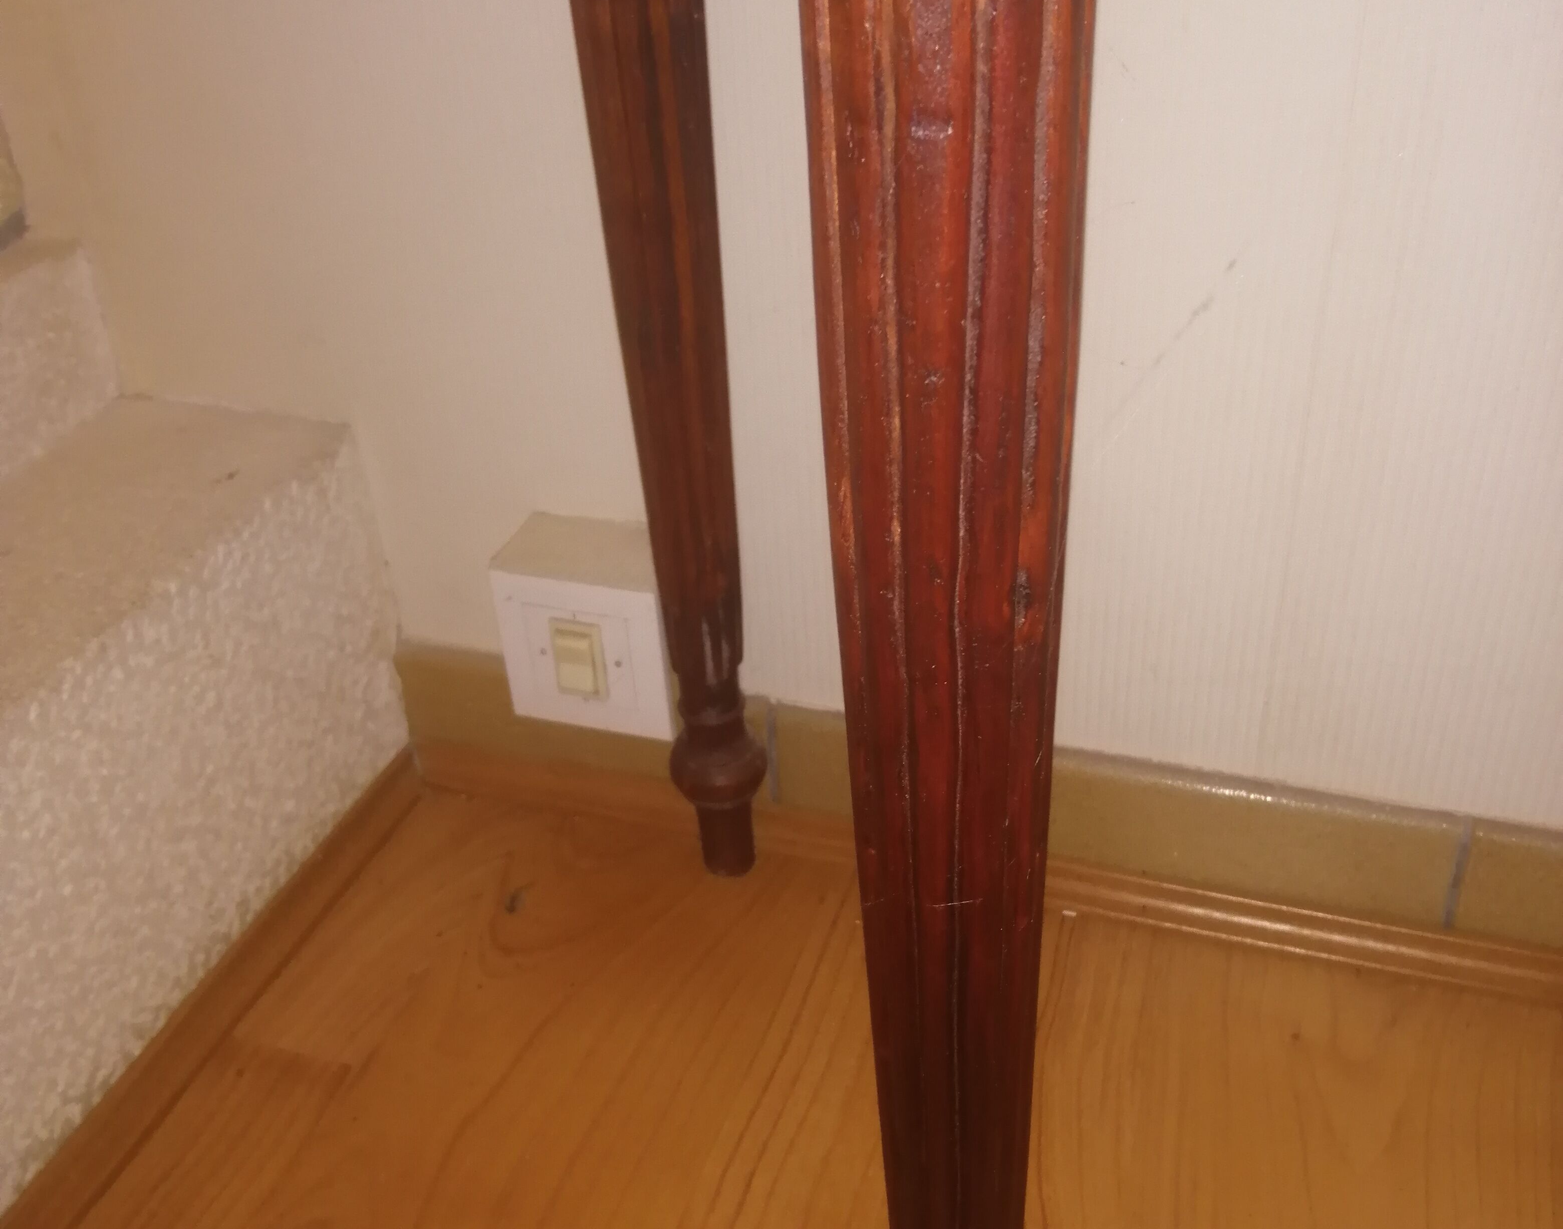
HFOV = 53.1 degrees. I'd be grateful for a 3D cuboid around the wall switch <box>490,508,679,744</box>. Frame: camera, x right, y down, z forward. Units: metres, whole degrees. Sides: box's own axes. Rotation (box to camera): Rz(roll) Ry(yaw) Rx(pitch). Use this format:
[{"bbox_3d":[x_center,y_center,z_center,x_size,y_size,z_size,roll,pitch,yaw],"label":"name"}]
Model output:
[{"bbox_3d":[-0.085,0.006,0.750,0.084,0.082,0.049,8,34,19],"label":"wall switch"}]

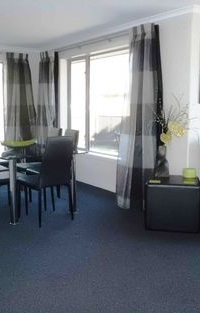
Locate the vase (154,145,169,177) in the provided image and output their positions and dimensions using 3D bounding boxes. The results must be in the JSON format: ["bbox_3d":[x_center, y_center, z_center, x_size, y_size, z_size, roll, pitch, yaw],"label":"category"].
[{"bbox_3d":[0.736,0.053,3.963,0.165,0.374,0.160,2,8,11],"label":"vase"}]

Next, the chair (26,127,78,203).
[{"bbox_3d":[-0.593,0.150,4.498,0.563,0.986,0.429,-6,10,-35],"label":"chair"}]

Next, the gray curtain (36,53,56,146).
[{"bbox_3d":[-1.009,-0.810,6.500,0.160,2.291,0.845,-6,10,-35],"label":"gray curtain"}]

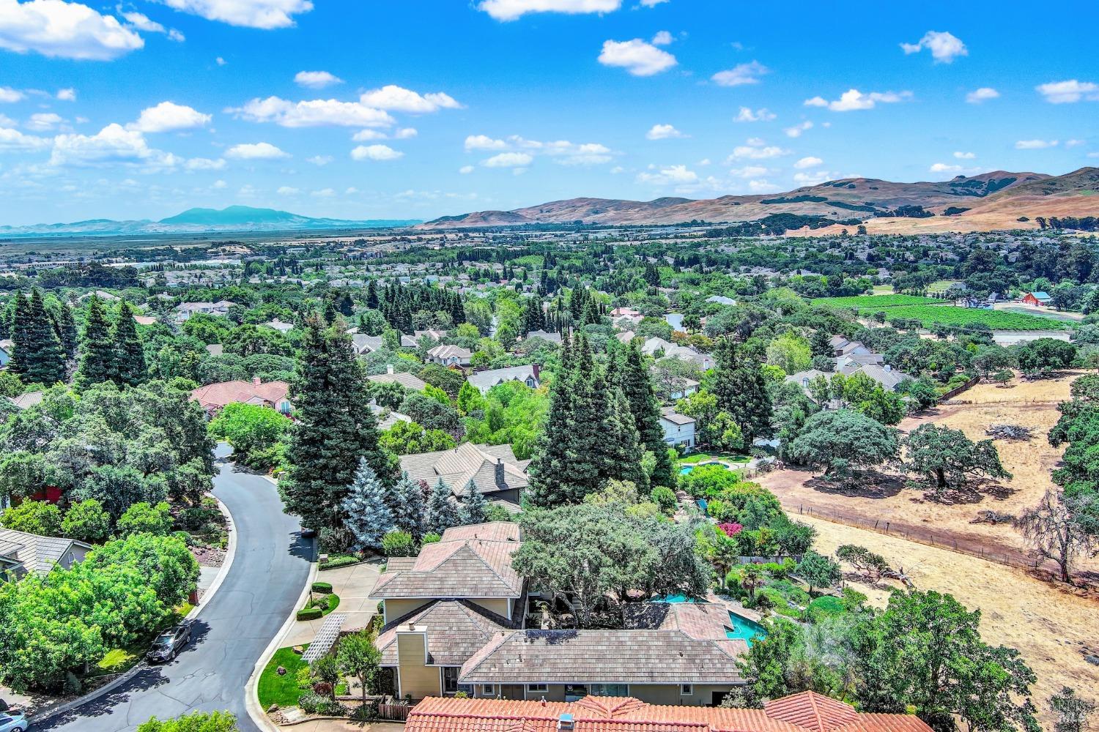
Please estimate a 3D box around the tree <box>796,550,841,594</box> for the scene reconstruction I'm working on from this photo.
[{"bbox_3d":[24.533,18.787,80.812,4.150,4.040,4.150,3,9,17],"label":"tree"}]

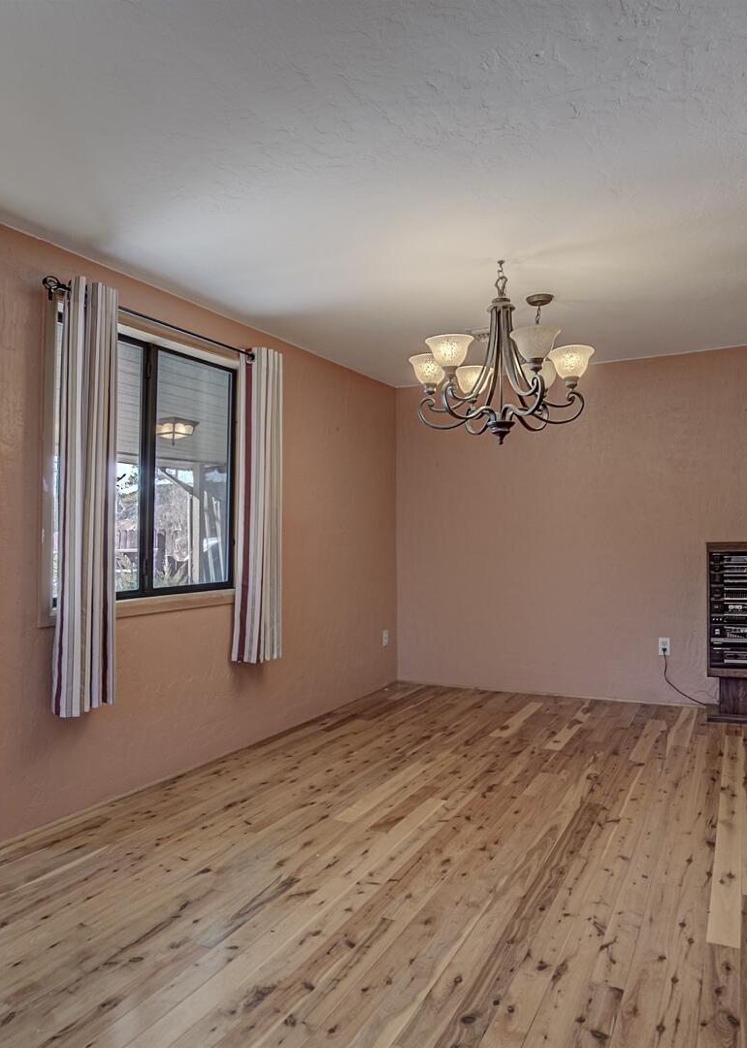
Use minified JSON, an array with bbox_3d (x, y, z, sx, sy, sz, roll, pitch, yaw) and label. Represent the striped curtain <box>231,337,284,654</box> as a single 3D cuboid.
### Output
[{"bbox_3d":[-0.623,-0.106,3.606,0.126,1.740,0.321,-1,-1,30],"label":"striped curtain"}]

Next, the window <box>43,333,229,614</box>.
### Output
[{"bbox_3d":[-1.035,-0.267,3.126,0.103,1.271,1.122,-1,-1,30],"label":"window"}]

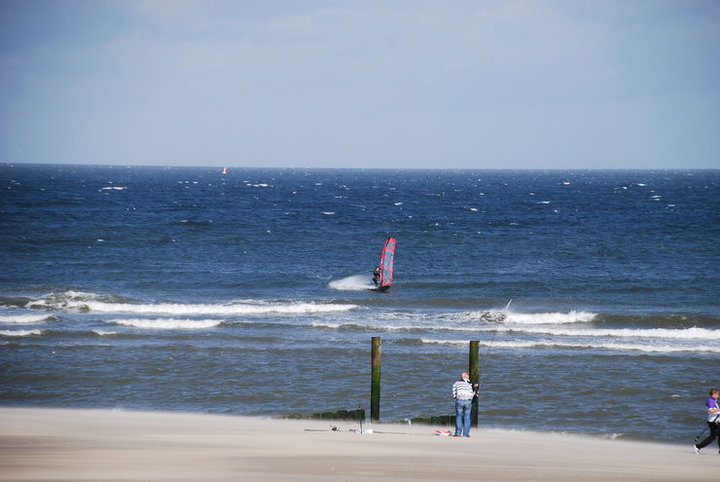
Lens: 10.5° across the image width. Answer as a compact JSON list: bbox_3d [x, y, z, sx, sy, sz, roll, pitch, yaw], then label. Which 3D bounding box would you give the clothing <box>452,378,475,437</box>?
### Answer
[{"bbox_3d":[2.775,4.464,104.500,0.520,1.550,0.400,1,1,30],"label":"clothing"}]

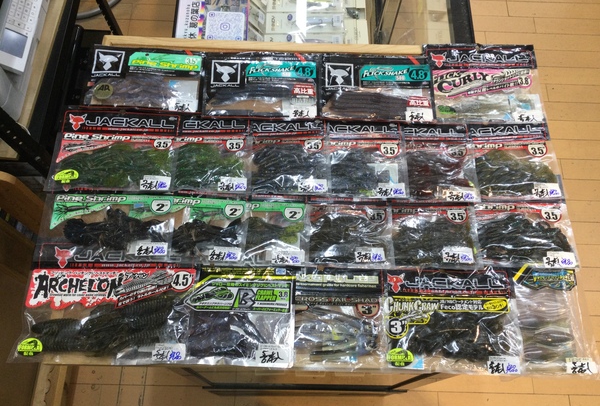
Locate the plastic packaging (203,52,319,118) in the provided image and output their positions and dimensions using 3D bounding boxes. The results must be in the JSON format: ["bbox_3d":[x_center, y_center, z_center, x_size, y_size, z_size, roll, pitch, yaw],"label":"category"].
[{"bbox_3d":[-0.053,-0.170,0.773,0.162,0.016,0.111,1,68,-1],"label":"plastic packaging"}]

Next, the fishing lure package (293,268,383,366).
[{"bbox_3d":[0.043,0.137,0.652,0.116,0.018,0.123,1,68,-1],"label":"fishing lure package"}]

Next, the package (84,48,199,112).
[{"bbox_3d":[-0.220,-0.180,0.773,0.169,0.016,0.107,3,68,0],"label":"package"}]

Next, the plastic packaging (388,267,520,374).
[{"bbox_3d":[0.180,0.139,0.654,0.167,0.018,0.130,1,68,-1],"label":"plastic packaging"}]

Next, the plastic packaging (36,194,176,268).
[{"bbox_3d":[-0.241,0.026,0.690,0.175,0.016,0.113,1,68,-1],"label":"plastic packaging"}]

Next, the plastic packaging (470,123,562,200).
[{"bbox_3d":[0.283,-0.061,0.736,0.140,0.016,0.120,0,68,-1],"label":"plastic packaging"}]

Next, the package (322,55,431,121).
[{"bbox_3d":[0.110,-0.166,0.775,0.160,0.016,0.113,1,68,-1],"label":"package"}]

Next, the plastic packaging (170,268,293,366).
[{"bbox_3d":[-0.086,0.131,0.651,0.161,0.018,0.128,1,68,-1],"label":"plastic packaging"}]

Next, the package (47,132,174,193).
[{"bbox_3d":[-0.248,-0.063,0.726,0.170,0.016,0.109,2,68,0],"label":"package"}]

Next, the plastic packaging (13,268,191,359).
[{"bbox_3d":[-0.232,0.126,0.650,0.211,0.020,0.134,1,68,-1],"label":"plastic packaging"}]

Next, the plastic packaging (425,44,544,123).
[{"bbox_3d":[0.266,-0.175,0.782,0.172,0.016,0.135,0,68,-1],"label":"plastic packaging"}]

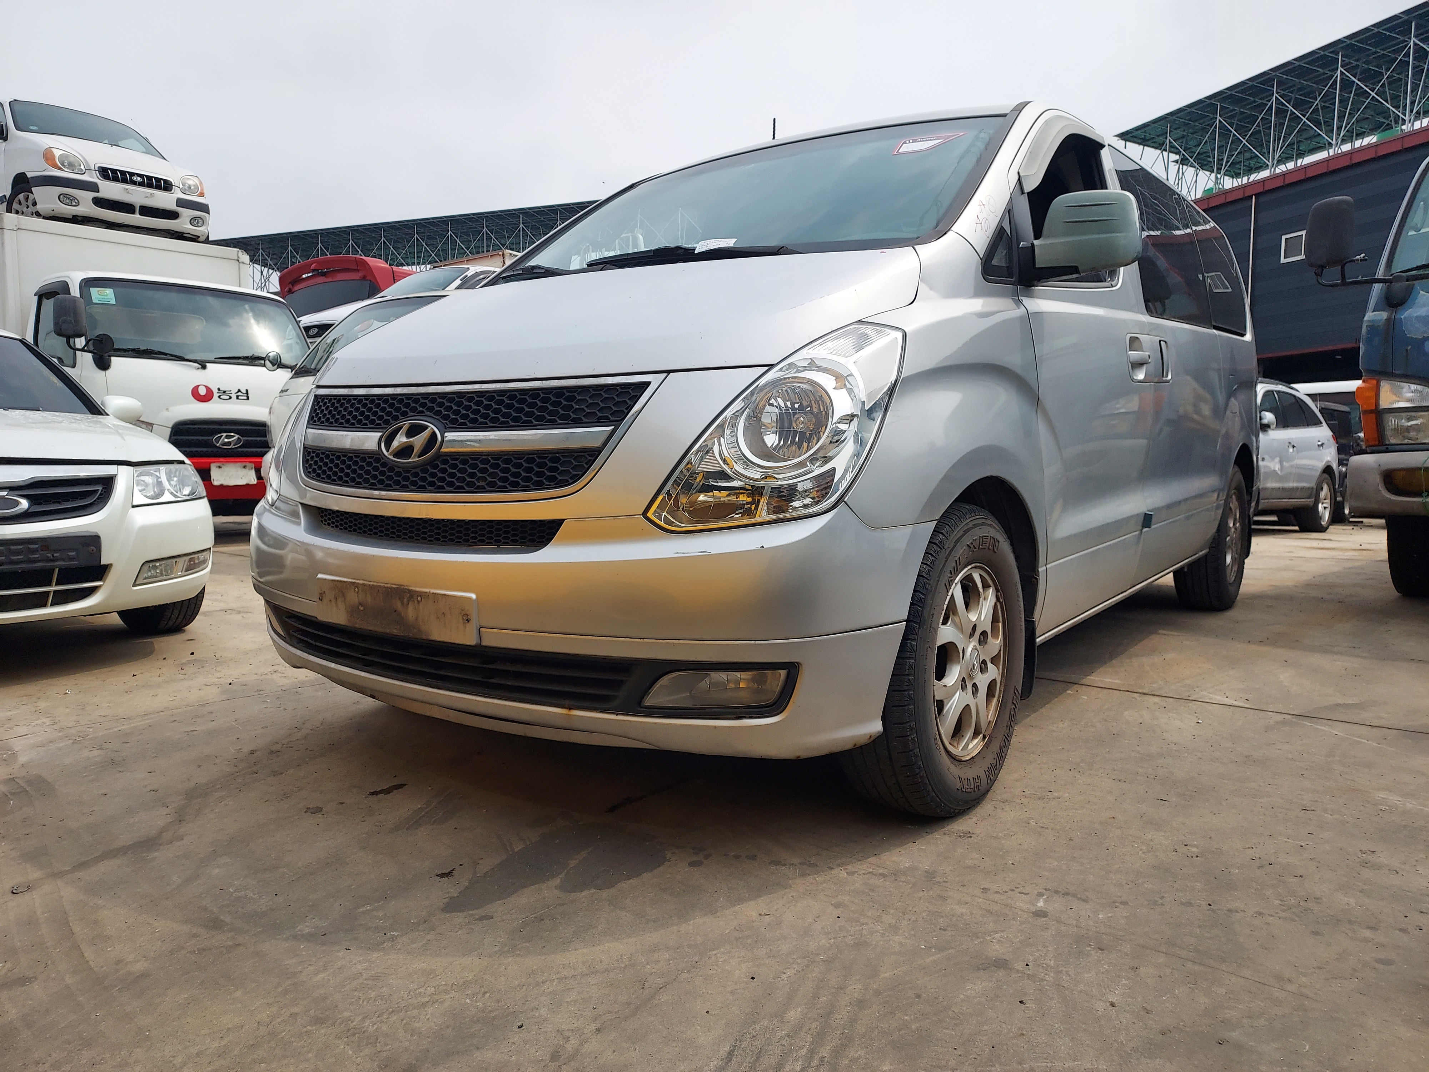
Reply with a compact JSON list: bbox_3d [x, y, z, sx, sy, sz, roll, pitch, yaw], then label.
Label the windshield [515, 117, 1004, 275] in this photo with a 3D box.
[{"bbox_3d":[0.027,-0.970,2.953,1.580,0.160,0.990,4,41,37],"label":"windshield"}]

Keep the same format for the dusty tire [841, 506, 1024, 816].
[{"bbox_3d":[0.518,0.283,2.318,0.225,0.700,0.700,4,7,34],"label":"dusty tire"}]

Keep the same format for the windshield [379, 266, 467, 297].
[{"bbox_3d":[-3.720,-3.183,12.599,1.450,0.102,0.819,4,43,40],"label":"windshield"}]

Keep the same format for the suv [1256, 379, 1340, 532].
[{"bbox_3d":[6.027,-0.921,12.025,4.780,1.760,1.900,-5,7,-40],"label":"suv"}]

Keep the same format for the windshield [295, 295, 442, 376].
[{"bbox_3d":[-1.934,-1.212,5.881,1.450,0.150,0.836,4,51,37],"label":"windshield"}]

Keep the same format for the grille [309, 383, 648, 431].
[{"bbox_3d":[-0.614,-0.276,2.166,1.130,0.115,0.130,4,-8,37],"label":"grille"}]

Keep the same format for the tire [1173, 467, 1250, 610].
[{"bbox_3d":[2.439,0.007,4.862,0.225,0.700,0.700,4,7,37],"label":"tire"}]

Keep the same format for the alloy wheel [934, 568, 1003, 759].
[{"bbox_3d":[0.535,0.284,2.306,0.170,0.445,0.445,4,7,34],"label":"alloy wheel"}]

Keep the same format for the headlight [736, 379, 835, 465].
[{"bbox_3d":[0.140,-0.225,1.964,0.165,0.165,0.120,4,7,37],"label":"headlight"}]

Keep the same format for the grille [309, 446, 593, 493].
[{"bbox_3d":[-0.640,-0.147,2.143,1.010,0.100,0.110,4,-3,37],"label":"grille"}]

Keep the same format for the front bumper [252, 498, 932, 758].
[{"bbox_3d":[-0.489,0.155,2.371,1.860,0.500,0.670,4,7,37],"label":"front bumper"}]

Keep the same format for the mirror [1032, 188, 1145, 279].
[{"bbox_3d":[0.886,-0.709,2.352,0.250,0.200,0.160,4,7,37],"label":"mirror"}]

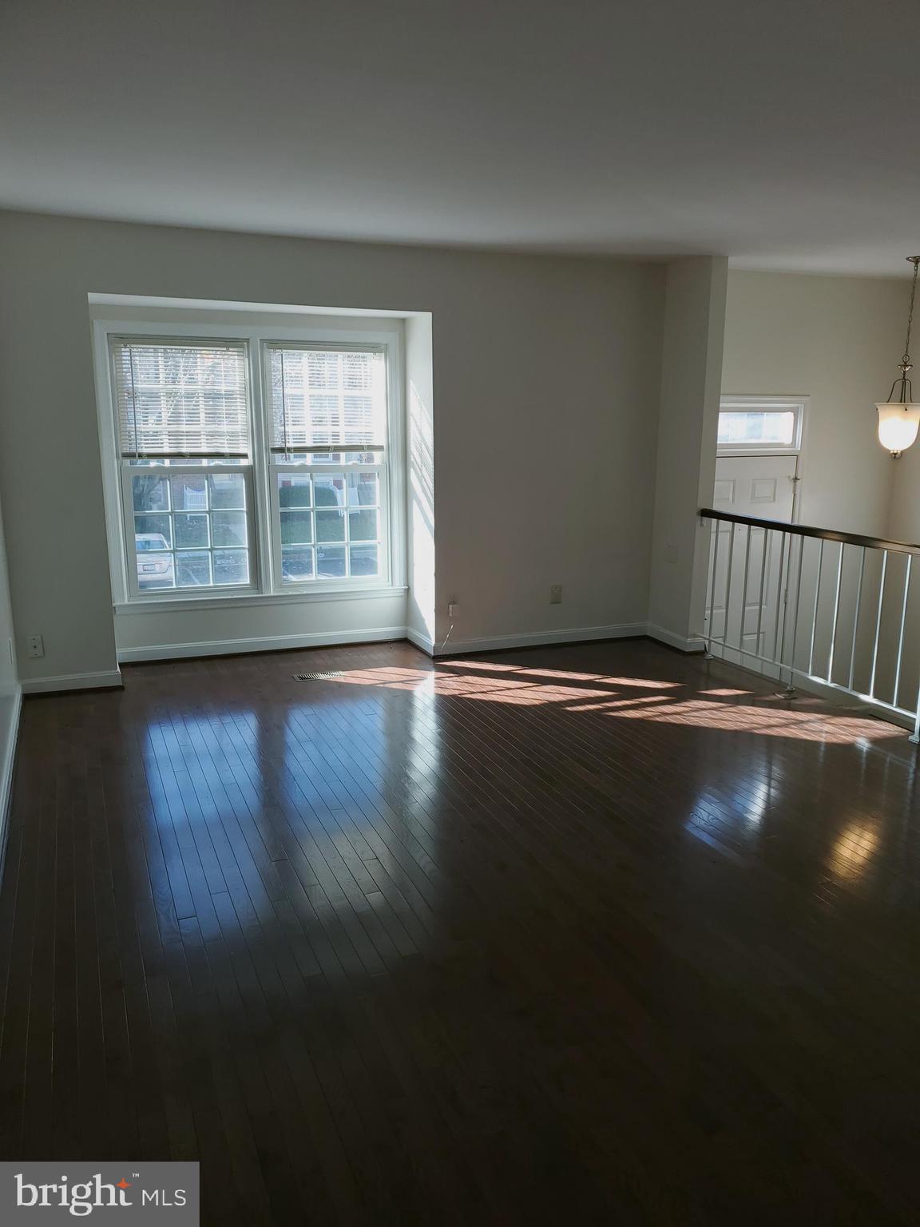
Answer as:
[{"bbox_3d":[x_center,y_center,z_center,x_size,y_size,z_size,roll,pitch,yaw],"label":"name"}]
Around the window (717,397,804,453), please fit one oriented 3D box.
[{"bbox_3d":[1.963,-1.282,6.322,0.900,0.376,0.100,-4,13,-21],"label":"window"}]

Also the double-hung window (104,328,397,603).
[{"bbox_3d":[-1.217,-0.889,5.662,1.709,1.574,0.100,-4,13,-21],"label":"double-hung window"}]

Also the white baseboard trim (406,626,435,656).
[{"bbox_3d":[-0.260,0.177,6.000,0.020,0.090,0.527,-4,13,-21],"label":"white baseboard trim"}]

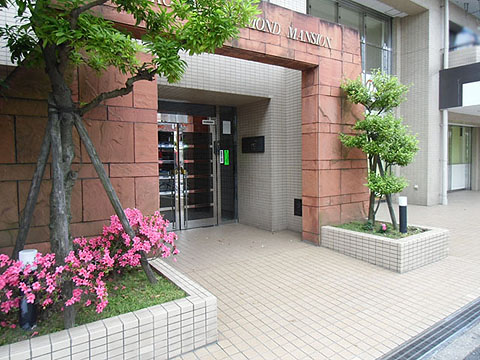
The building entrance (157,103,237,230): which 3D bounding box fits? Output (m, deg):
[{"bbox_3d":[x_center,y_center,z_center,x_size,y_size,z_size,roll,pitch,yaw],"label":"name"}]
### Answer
[{"bbox_3d":[-0.837,-0.273,6.242,1.900,2.375,0.180,-3,3,-34],"label":"building entrance"}]

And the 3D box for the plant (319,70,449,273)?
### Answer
[{"bbox_3d":[2.100,-0.295,4.901,1.280,2.780,1.320,-3,3,-34],"label":"plant"}]

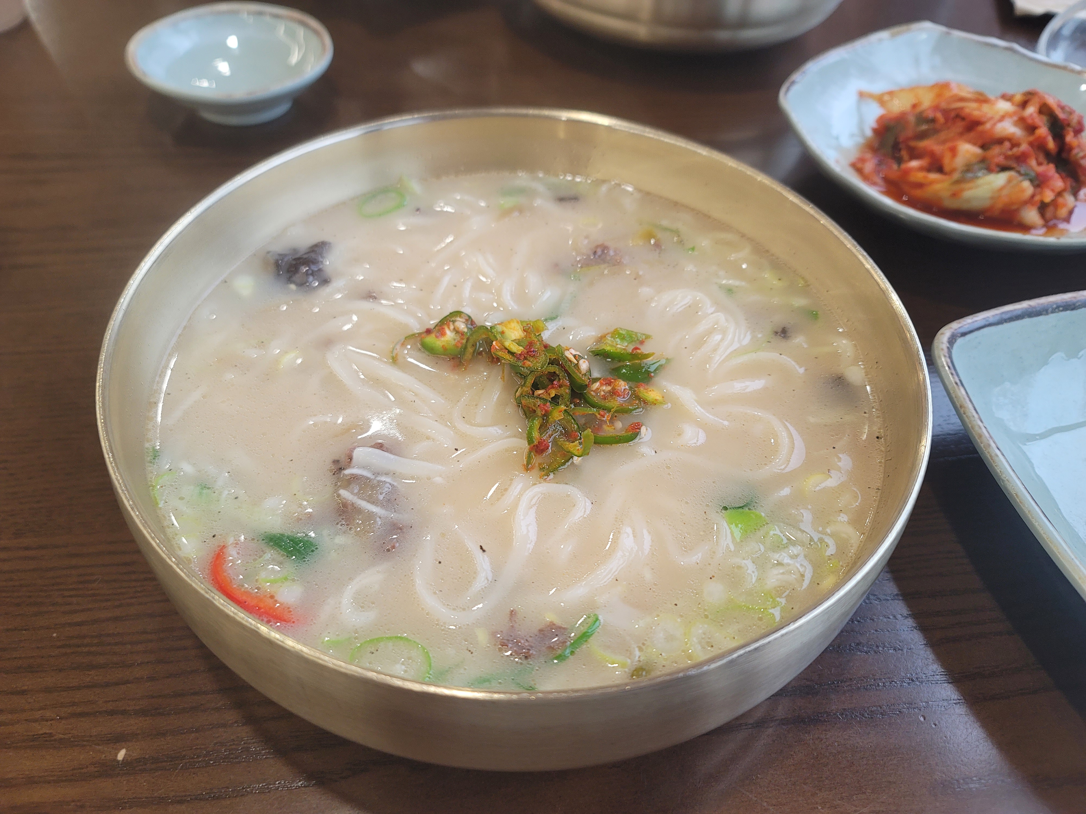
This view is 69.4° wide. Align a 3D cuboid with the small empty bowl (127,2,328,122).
[{"bbox_3d":[-0.150,-0.163,0.386,0.094,0.027,0.094,3,50,-3],"label":"small empty bowl"}]

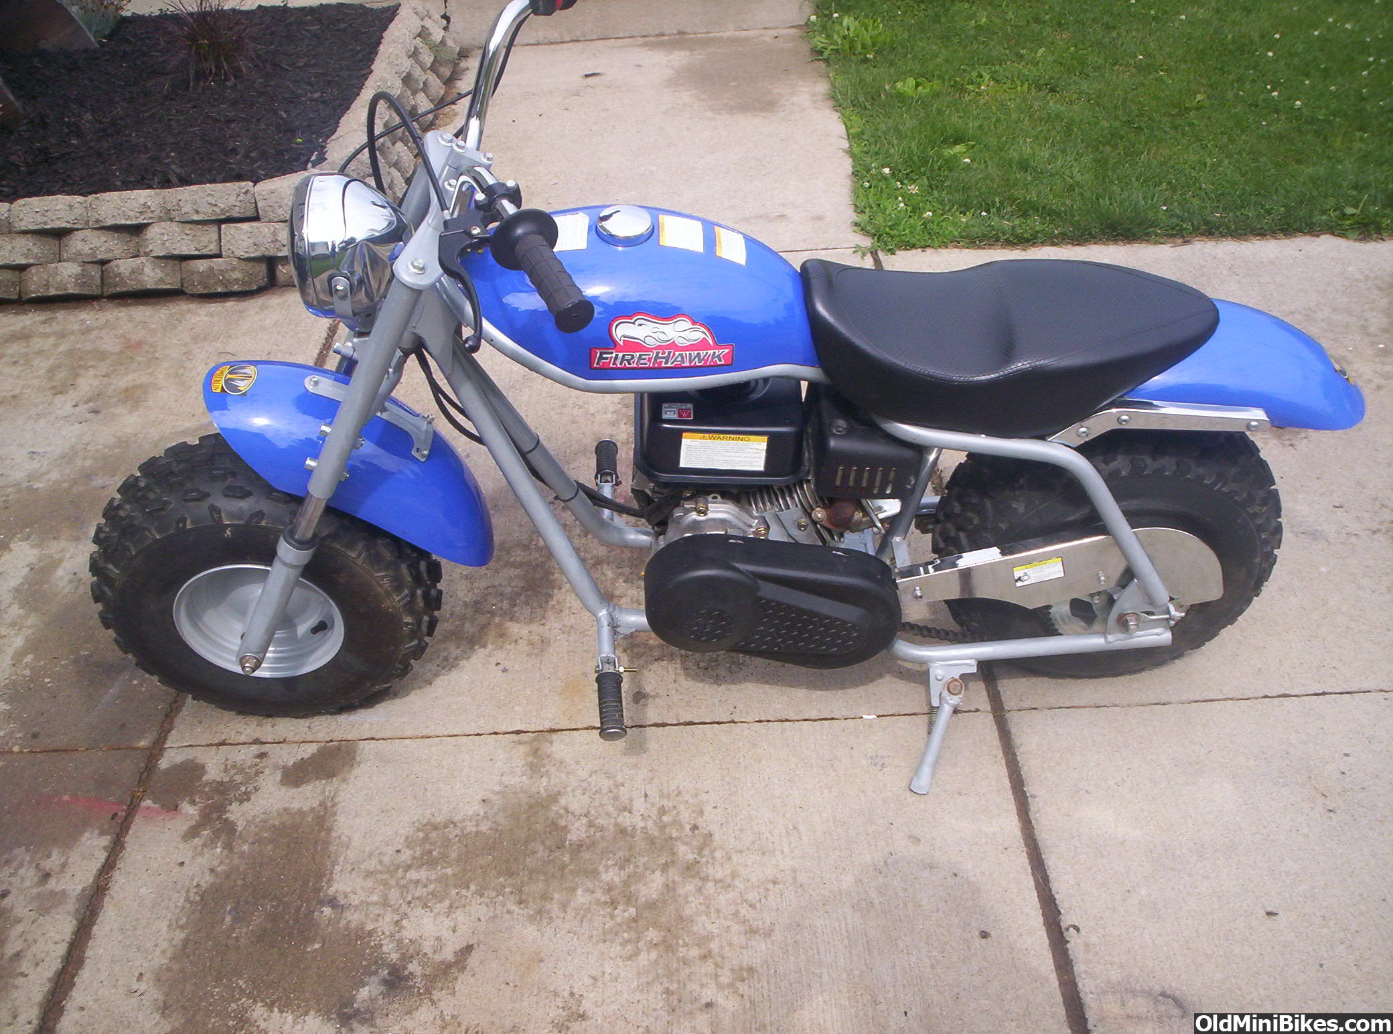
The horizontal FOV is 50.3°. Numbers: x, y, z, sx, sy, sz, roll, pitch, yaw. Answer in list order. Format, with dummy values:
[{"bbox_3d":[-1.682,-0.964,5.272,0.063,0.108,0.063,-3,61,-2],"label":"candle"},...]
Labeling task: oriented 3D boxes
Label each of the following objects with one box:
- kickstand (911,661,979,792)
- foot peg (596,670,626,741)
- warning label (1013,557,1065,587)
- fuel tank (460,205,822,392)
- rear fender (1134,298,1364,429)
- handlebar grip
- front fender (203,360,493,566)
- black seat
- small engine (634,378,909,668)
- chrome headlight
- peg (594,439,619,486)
[{"bbox_3d":[0.338,0.296,2.076,0.065,0.195,0.055,16,-1,1],"label":"kickstand"},{"bbox_3d":[-0.113,0.249,1.966,0.036,0.036,0.100,-3,44,1],"label":"foot peg"},{"bbox_3d":[0.463,0.075,2.003,0.065,0.038,0.002,-14,42,11],"label":"warning label"},{"bbox_3d":[-0.064,-0.287,1.801,0.425,0.180,0.225,-3,44,1],"label":"fuel tank"},{"bbox_3d":[0.679,-0.207,1.905,0.400,0.145,0.195,6,43,-8],"label":"rear fender"},{"bbox_3d":[-0.137,-0.227,1.391,0.037,0.037,0.115,-21,56,-18],"label":"handlebar grip"},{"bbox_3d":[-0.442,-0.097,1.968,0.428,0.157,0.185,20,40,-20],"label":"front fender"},{"bbox_3d":[0.394,-0.243,1.859,0.525,0.195,0.250,-3,44,1],"label":"black seat"},{"bbox_3d":[0.101,-0.046,2.019,0.370,0.400,0.350,-3,44,1],"label":"small engine"},{"bbox_3d":[-0.409,-0.313,1.764,0.150,0.192,0.170,-3,44,1],"label":"chrome headlight"},{"bbox_3d":[-0.140,-0.085,2.316,0.036,0.036,0.105,-3,44,1],"label":"peg"}]

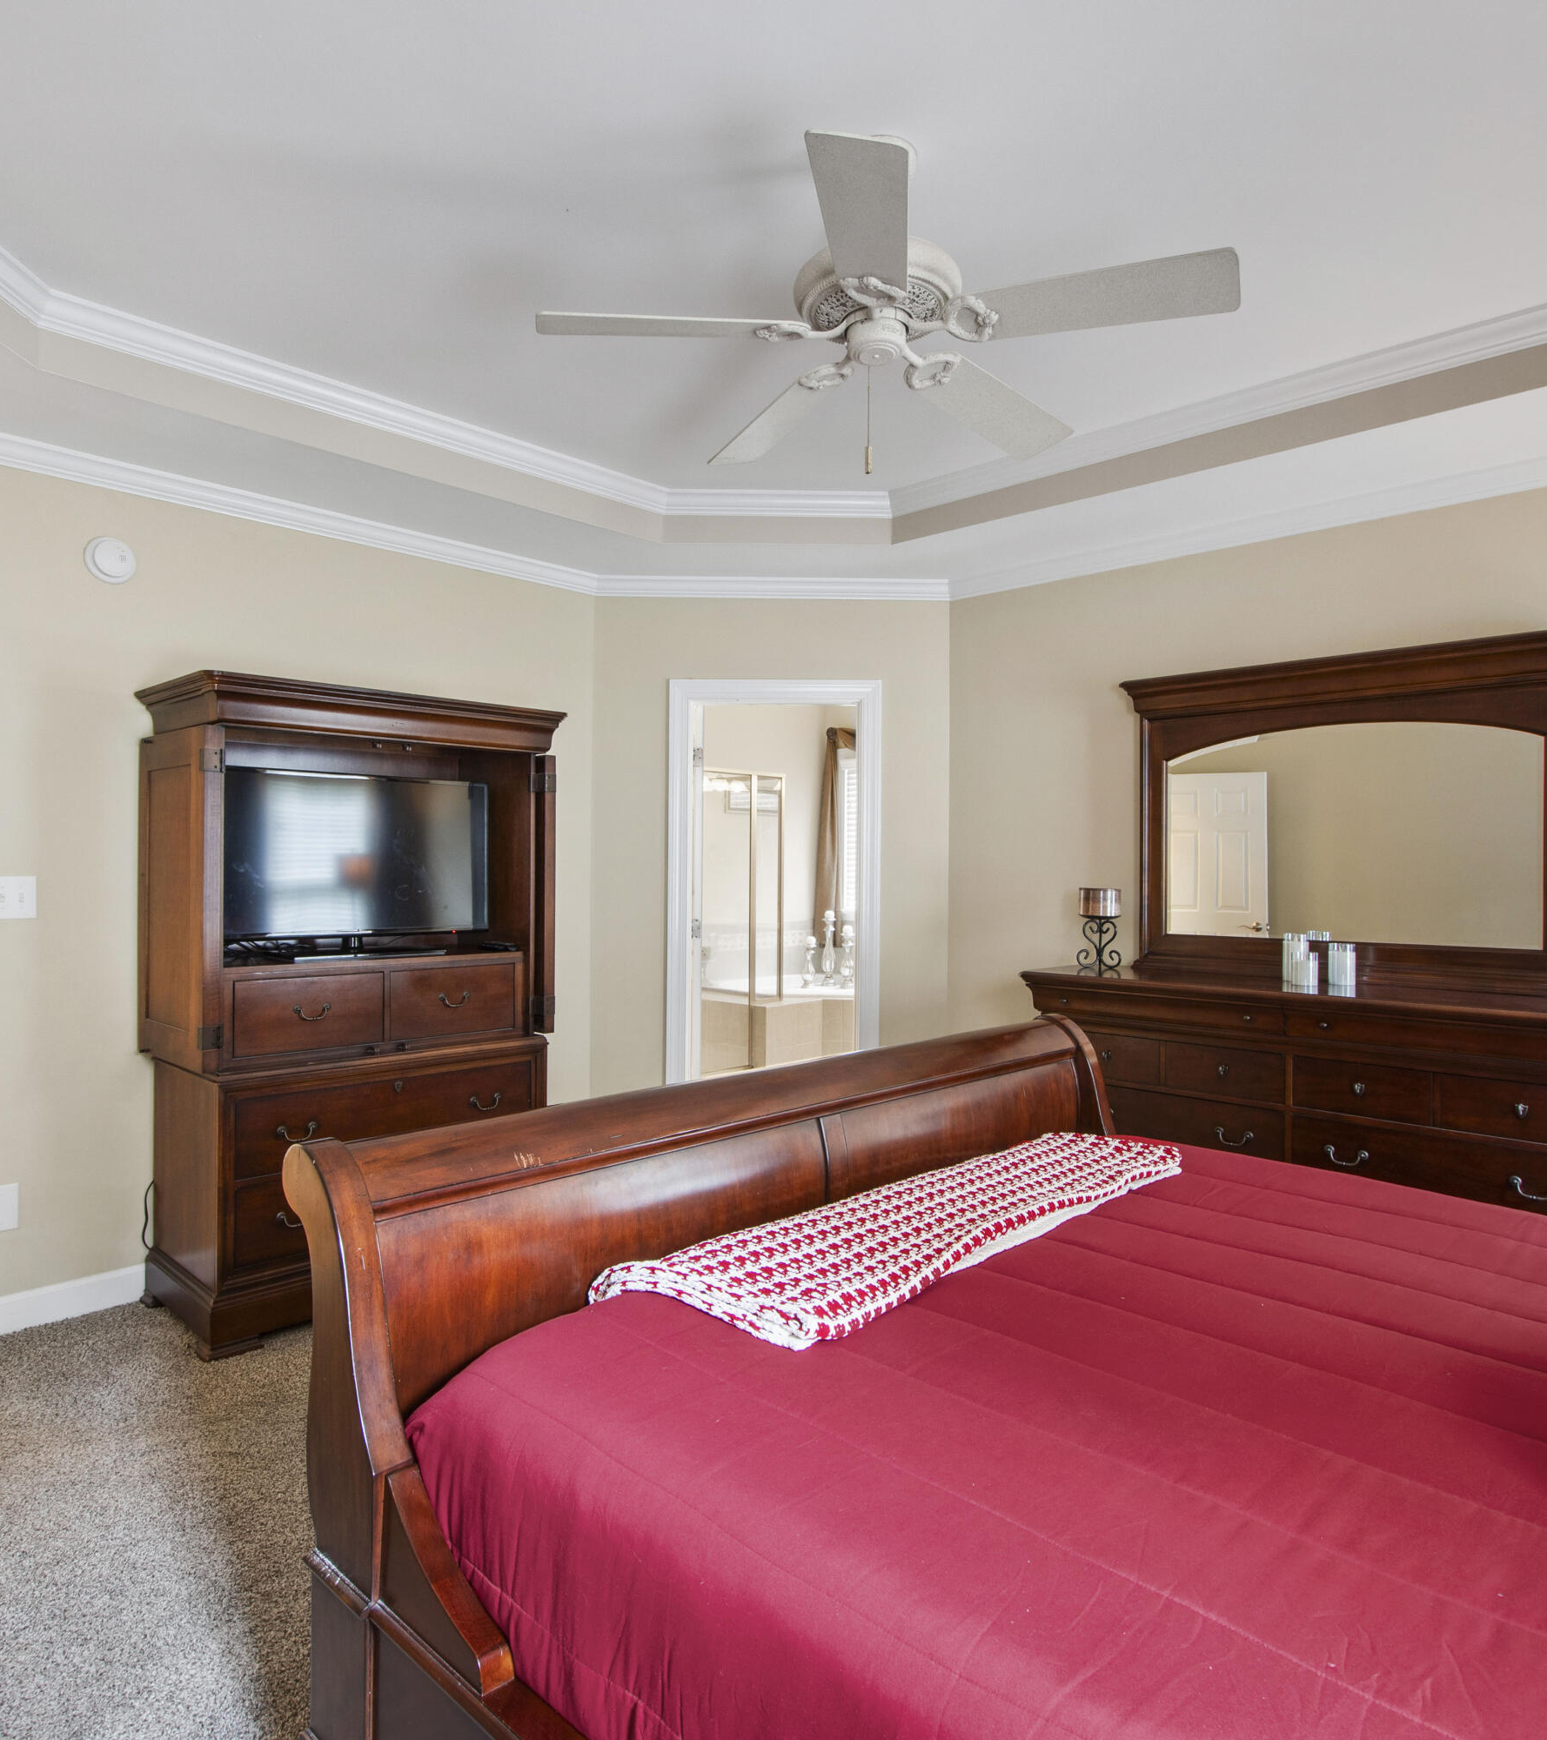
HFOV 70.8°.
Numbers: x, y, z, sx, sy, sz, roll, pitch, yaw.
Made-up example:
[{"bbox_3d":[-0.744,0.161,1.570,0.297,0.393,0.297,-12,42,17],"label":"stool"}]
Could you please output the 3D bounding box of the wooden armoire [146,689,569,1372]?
[{"bbox_3d":[-1.317,0.394,3.476,0.608,1.841,1.161,1,0,45],"label":"wooden armoire"}]

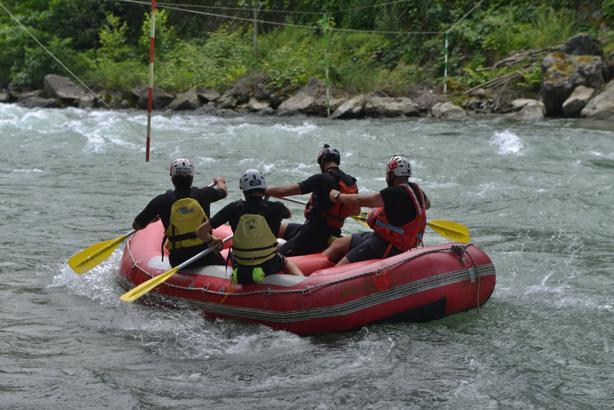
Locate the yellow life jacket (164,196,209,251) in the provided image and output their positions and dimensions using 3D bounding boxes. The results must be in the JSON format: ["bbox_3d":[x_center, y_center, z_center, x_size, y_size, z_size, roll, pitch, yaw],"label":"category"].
[{"bbox_3d":[-1.070,0.152,10.650,0.380,0.490,0.320,-1,1,-8],"label":"yellow life jacket"}]

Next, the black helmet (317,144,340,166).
[{"bbox_3d":[0.203,-0.459,11.300,0.270,0.200,0.220,7,10,44],"label":"black helmet"}]

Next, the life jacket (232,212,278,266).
[{"bbox_3d":[-0.440,0.282,10.200,0.380,0.490,0.320,0,-1,-2],"label":"life jacket"}]

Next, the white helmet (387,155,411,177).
[{"bbox_3d":[0.835,-0.356,10.900,0.220,0.190,0.270,-7,10,-43],"label":"white helmet"}]

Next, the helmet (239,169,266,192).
[{"bbox_3d":[-0.468,-0.206,10.250,0.220,0.190,0.270,-2,8,-12],"label":"helmet"}]

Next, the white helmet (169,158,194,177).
[{"bbox_3d":[-1.124,-0.327,10.700,0.220,0.185,0.270,-2,8,-15],"label":"white helmet"}]

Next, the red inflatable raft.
[{"bbox_3d":[-0.040,0.630,10.850,3.700,0.800,1.800,5,9,33],"label":"red inflatable raft"}]

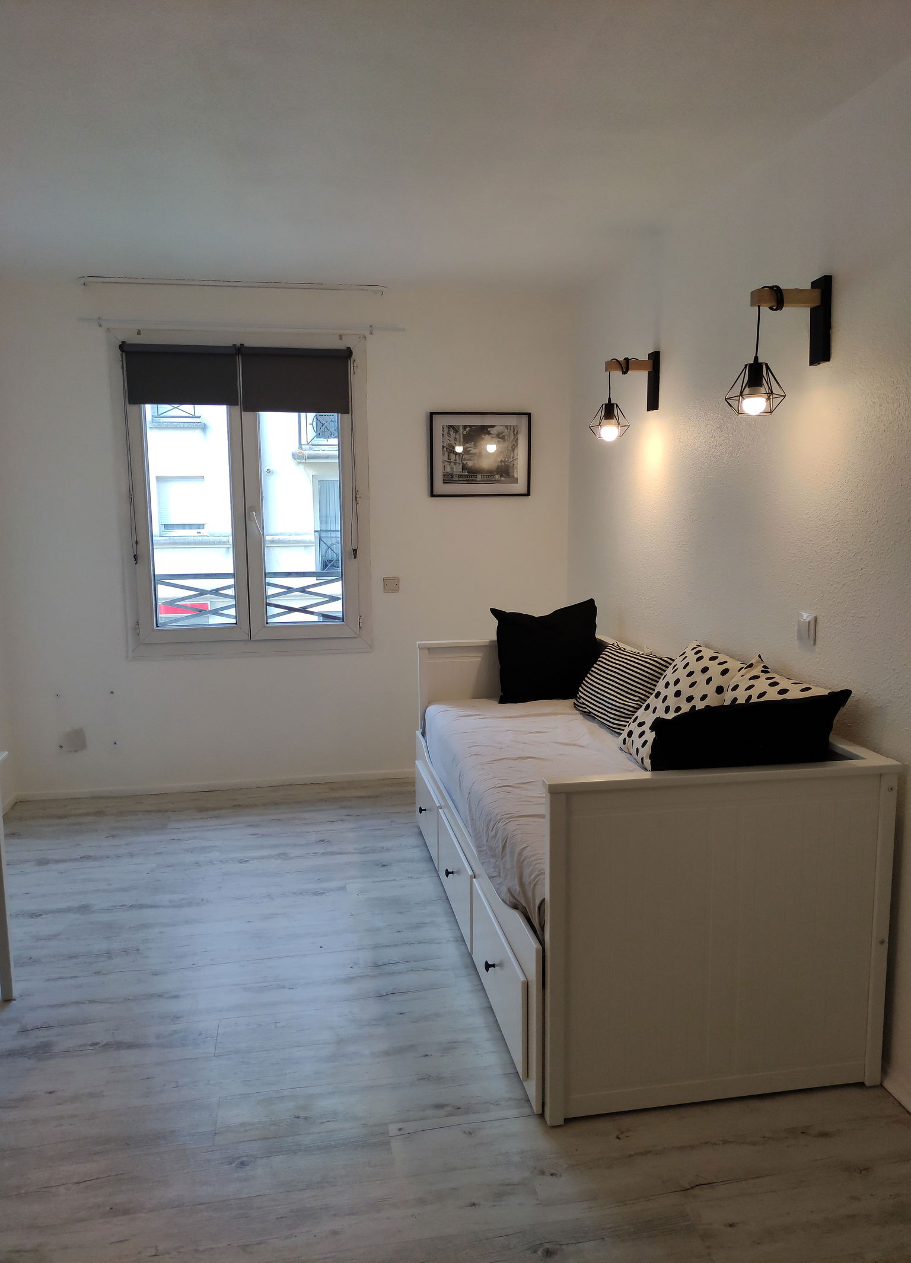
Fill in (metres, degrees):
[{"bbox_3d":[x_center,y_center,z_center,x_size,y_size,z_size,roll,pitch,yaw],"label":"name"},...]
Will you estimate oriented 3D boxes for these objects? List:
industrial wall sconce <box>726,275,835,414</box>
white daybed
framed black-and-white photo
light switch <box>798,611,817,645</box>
[{"bbox_3d":[0.850,-0.757,2.429,0.273,0.358,0.172,-2,8,-10],"label":"industrial wall sconce"},{"bbox_3d":[0.431,0.587,3.151,0.901,0.821,2.090,-2,8,-10],"label":"white daybed"},{"bbox_3d":[0.133,-0.887,4.603,0.518,0.412,0.029,-2,8,-10],"label":"framed black-and-white photo"},{"bbox_3d":[0.978,-0.007,2.553,0.024,0.084,0.076,-2,8,-10],"label":"light switch"}]

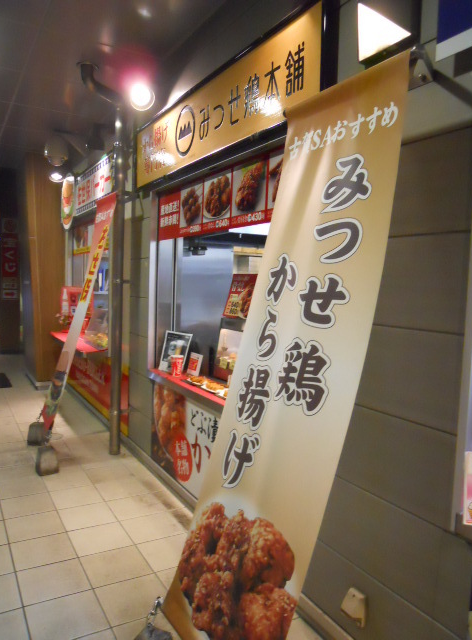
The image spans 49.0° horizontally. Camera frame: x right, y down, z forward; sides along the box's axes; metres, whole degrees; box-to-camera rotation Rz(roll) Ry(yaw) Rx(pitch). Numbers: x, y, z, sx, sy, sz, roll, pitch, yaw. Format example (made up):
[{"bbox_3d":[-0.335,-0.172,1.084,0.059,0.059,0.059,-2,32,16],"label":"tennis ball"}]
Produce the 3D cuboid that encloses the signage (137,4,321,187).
[{"bbox_3d":[-0.209,-1.159,3.059,0.060,0.420,2.300,-1,5,-29],"label":"signage"}]

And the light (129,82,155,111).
[{"bbox_3d":[-0.653,-1.541,3.575,0.152,0.152,0.160,0,36,-24],"label":"light"}]

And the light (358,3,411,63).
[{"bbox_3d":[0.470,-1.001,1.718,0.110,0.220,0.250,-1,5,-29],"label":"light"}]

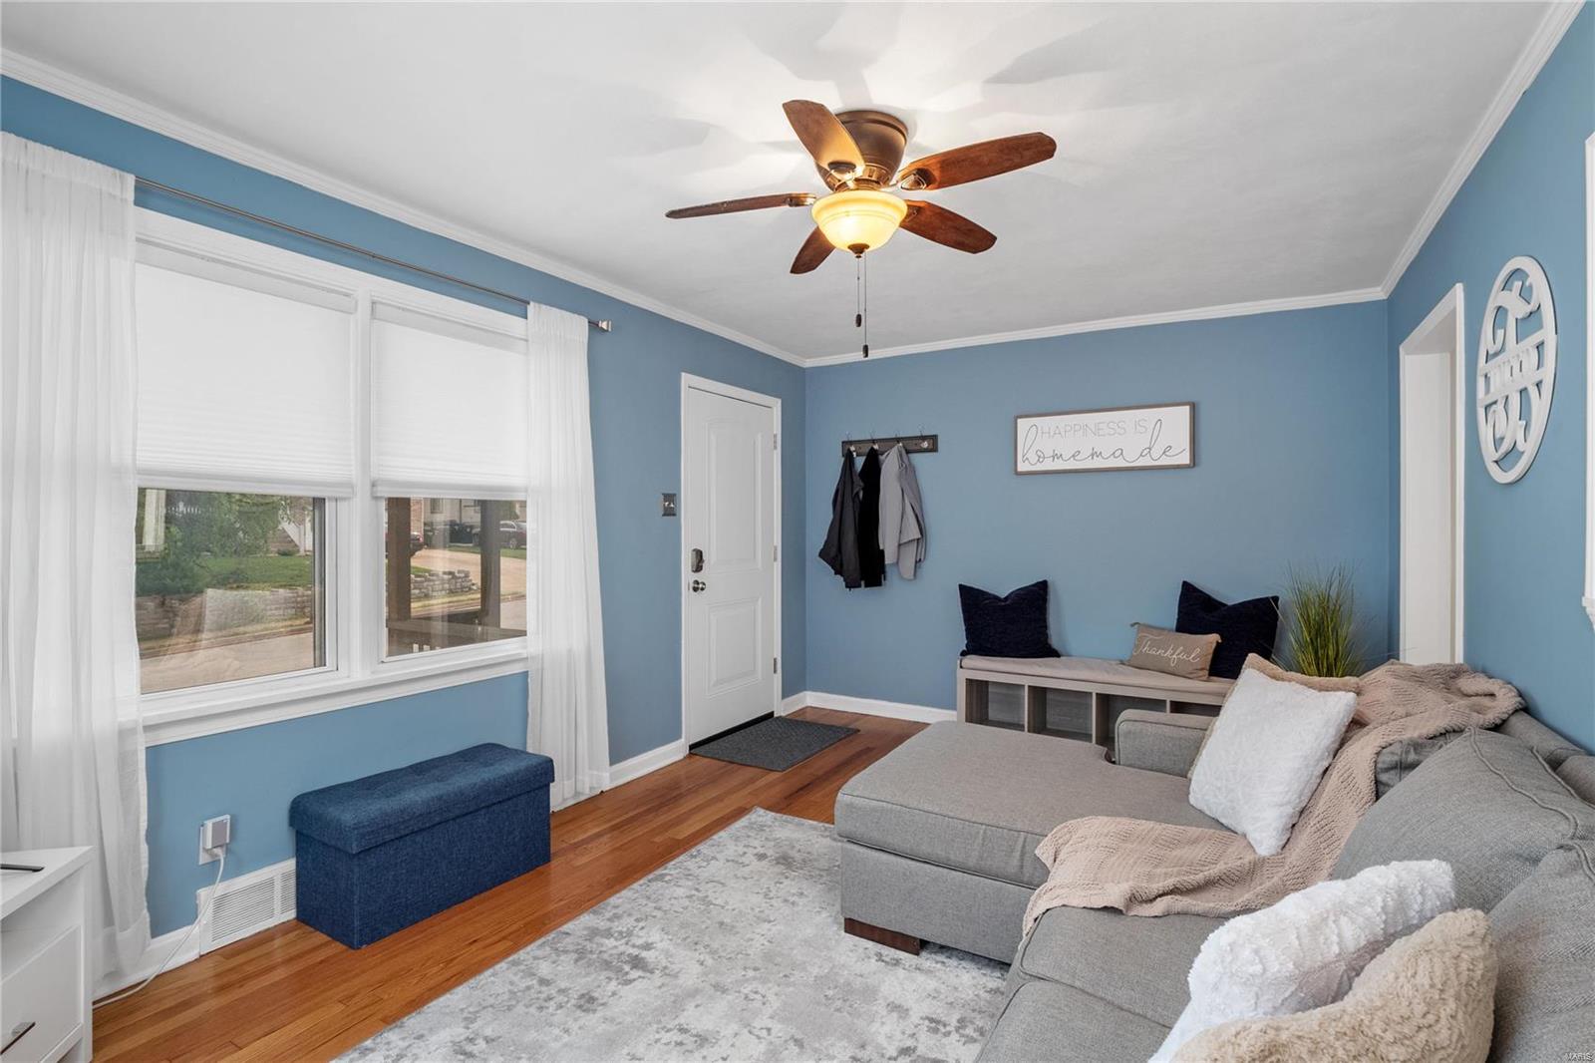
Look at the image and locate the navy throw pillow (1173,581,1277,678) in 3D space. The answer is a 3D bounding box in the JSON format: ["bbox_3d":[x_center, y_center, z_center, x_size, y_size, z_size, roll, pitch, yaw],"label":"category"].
[{"bbox_3d":[2.204,0.510,3.660,0.440,0.450,0.150,9,-8,41],"label":"navy throw pillow"}]

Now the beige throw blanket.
[{"bbox_3d":[1.258,0.680,1.895,1.420,0.570,0.720,0,0,-13],"label":"beige throw blanket"}]

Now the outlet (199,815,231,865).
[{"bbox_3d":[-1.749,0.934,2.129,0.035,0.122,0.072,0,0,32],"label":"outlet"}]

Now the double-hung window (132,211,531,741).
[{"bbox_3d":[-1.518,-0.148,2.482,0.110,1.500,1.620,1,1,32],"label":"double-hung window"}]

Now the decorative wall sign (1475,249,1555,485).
[{"bbox_3d":[1.785,-0.396,1.761,0.024,0.550,0.570,1,1,32],"label":"decorative wall sign"}]

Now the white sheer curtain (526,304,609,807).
[{"bbox_3d":[-1.010,0.132,3.146,0.100,2.200,0.450,1,1,32],"label":"white sheer curtain"}]

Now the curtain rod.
[{"bbox_3d":[-1.456,-0.963,2.464,0.060,0.045,2.160,0,0,32],"label":"curtain rod"}]

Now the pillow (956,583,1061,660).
[{"bbox_3d":[1.242,0.510,4.148,0.530,0.450,0.160,1,-7,32],"label":"pillow"}]

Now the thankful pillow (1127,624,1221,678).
[{"bbox_3d":[1.978,0.625,3.759,0.110,0.230,0.420,23,-8,-31],"label":"thankful pillow"}]

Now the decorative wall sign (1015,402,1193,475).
[{"bbox_3d":[1.730,-0.520,4.055,0.945,0.358,0.030,0,0,32],"label":"decorative wall sign"}]

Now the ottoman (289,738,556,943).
[{"bbox_3d":[-1.289,1.062,2.516,0.370,0.395,0.730,1,1,34],"label":"ottoman"}]

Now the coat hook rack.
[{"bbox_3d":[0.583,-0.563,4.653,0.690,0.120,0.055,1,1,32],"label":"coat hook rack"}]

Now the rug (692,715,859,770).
[{"bbox_3d":[-0.098,1.253,4.253,0.610,0.012,0.900,0,0,32],"label":"rug"}]

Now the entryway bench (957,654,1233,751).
[{"bbox_3d":[1.624,1.002,3.809,1.470,0.520,0.390,1,1,32],"label":"entryway bench"}]

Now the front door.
[{"bbox_3d":[-0.384,0.194,4.394,0.050,2.040,0.870,0,0,32],"label":"front door"}]

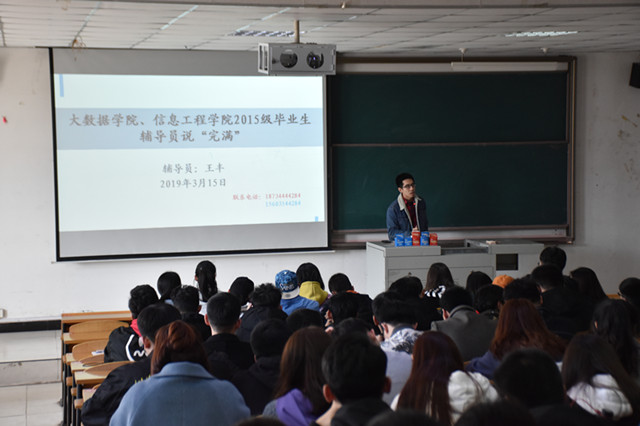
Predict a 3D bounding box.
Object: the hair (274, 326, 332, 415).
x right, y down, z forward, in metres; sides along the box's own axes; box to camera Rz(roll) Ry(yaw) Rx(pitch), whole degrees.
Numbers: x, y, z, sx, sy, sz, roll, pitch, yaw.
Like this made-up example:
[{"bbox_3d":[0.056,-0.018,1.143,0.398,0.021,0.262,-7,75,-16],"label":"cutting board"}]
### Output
[{"bbox_3d":[-0.061,0.622,5.050,0.230,0.340,0.240,-1,4,-8],"label":"hair"}]

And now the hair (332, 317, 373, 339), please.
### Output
[{"bbox_3d":[0.147,0.555,5.800,0.180,0.190,0.210,-1,4,-8],"label":"hair"}]

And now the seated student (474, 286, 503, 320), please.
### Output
[{"bbox_3d":[1.120,1.100,8.745,0.500,1.250,0.750,-1,4,-9],"label":"seated student"}]

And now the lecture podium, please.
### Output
[{"bbox_3d":[1.311,0.724,12.567,1.540,0.897,0.614,-1,4,-13],"label":"lecture podium"}]

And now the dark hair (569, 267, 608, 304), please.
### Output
[{"bbox_3d":[2.103,0.578,10.101,0.260,0.320,0.240,-2,4,-19],"label":"dark hair"}]

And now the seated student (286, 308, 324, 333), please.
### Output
[{"bbox_3d":[-0.101,1.093,6.865,0.500,1.200,0.700,-1,4,-13],"label":"seated student"}]

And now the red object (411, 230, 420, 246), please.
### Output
[{"bbox_3d":[0.917,0.249,12.232,0.085,0.140,0.060,-1,4,-13],"label":"red object"}]

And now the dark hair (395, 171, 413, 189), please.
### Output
[{"bbox_3d":[0.875,-0.332,13.251,0.180,0.180,0.205,-4,5,-38],"label":"dark hair"}]

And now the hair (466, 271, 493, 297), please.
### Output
[{"bbox_3d":[1.147,0.521,9.200,0.190,0.230,0.210,-1,4,-11],"label":"hair"}]

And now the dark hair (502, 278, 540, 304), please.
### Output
[{"bbox_3d":[1.226,0.500,7.800,0.205,0.200,0.220,-1,4,-6],"label":"dark hair"}]

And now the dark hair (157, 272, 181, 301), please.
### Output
[{"bbox_3d":[-1.161,0.560,9.787,0.180,0.250,0.210,-1,4,-13],"label":"dark hair"}]

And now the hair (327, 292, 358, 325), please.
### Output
[{"bbox_3d":[0.126,0.534,7.150,0.175,0.190,0.200,-2,5,-20],"label":"hair"}]

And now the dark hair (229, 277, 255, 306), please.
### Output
[{"bbox_3d":[-0.540,0.540,8.800,0.180,0.210,0.210,-2,4,-18],"label":"dark hair"}]

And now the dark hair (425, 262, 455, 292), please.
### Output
[{"bbox_3d":[0.950,0.522,10.237,0.220,0.280,0.230,-1,4,-13],"label":"dark hair"}]

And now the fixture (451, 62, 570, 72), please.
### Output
[{"bbox_3d":[1.951,-1.526,13.418,1.240,0.100,0.140,-1,4,-13],"label":"fixture"}]

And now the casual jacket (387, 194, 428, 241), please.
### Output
[{"bbox_3d":[0.872,0.090,12.747,0.420,0.560,0.320,-2,5,-20],"label":"casual jacket"}]

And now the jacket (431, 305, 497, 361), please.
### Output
[{"bbox_3d":[0.819,0.820,7.267,0.500,0.620,0.420,-1,4,-13],"label":"jacket"}]

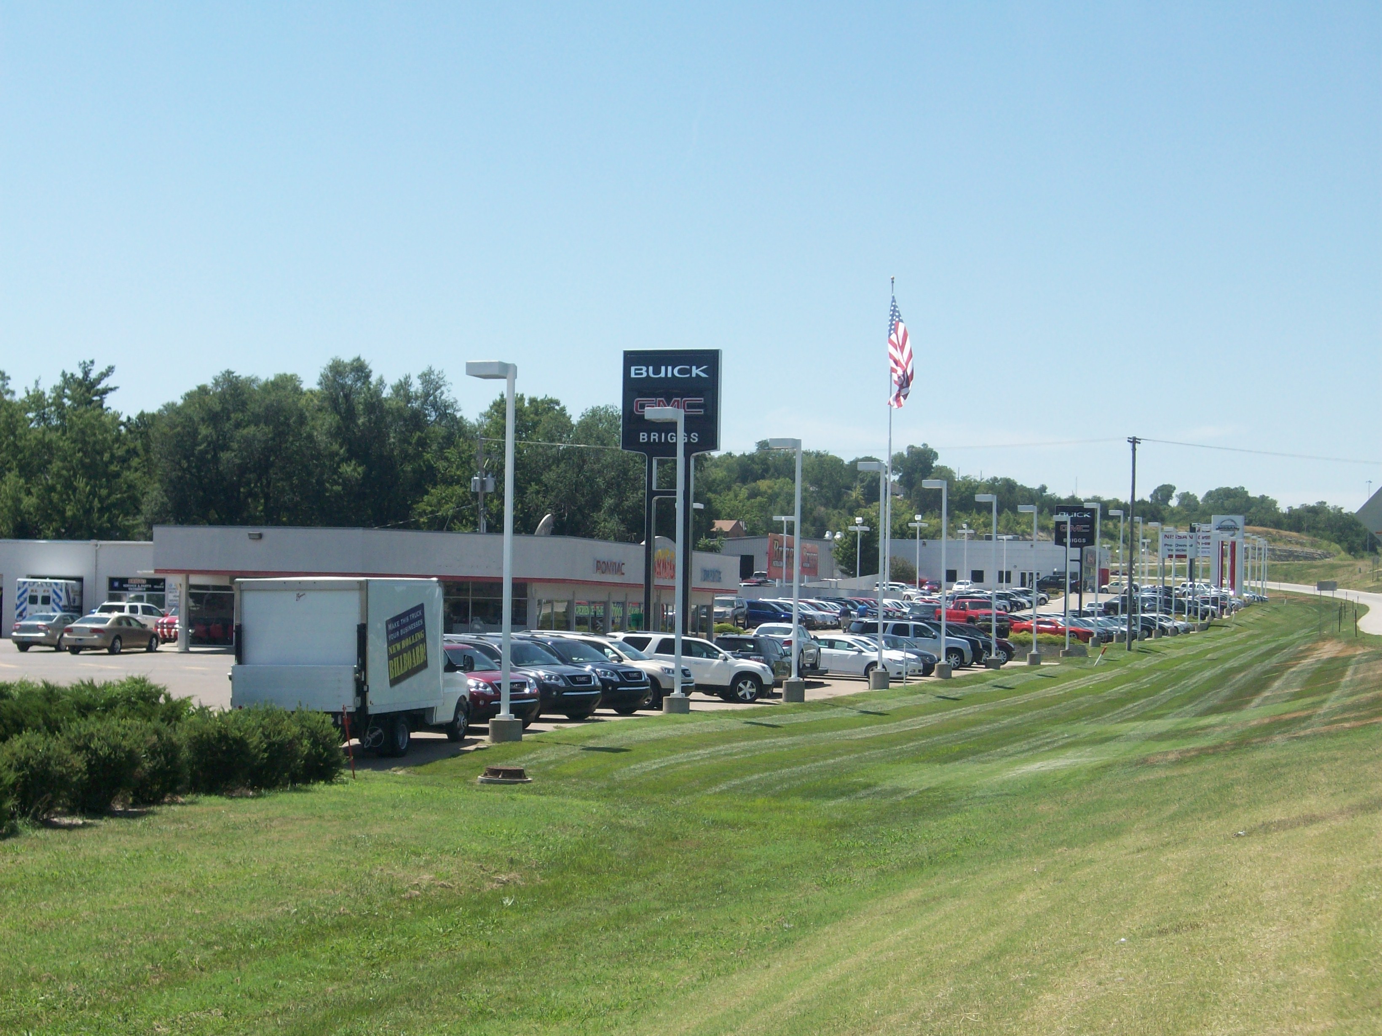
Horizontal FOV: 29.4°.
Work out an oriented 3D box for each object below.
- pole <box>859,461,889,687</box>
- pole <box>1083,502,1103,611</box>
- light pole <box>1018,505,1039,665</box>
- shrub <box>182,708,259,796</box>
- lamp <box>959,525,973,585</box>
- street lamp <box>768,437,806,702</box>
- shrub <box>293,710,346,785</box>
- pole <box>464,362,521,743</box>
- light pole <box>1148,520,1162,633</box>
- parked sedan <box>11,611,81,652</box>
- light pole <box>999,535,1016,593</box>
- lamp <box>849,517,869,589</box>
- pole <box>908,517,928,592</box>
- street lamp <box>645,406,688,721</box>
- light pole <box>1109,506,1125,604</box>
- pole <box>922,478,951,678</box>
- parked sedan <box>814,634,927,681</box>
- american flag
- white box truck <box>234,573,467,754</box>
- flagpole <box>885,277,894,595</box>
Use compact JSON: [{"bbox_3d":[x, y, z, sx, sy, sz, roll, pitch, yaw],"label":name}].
[{"bbox_3d":[5.668,1.776,81.950,1.130,7.070,0.610,0,-2,15],"label":"pole"},{"bbox_3d":[22.681,3.144,149.100,1.000,8.100,0.450,0,-2,15],"label":"pole"},{"bbox_3d":[15.273,3.008,118.488,1.030,7.231,0.750,0,-2,15],"label":"light pole"},{"bbox_3d":[-6.522,3.250,36.546,1.050,1.180,1.050,1,-2,0],"label":"shrub"},{"bbox_3d":[27.948,3.953,268.000,1.500,6.900,0.700,0,-2,15],"label":"lamp"},{"bbox_3d":[2.707,1.412,71.896,1.030,7.212,0.750,0,-2,15],"label":"street lamp"},{"bbox_3d":[-5.351,3.291,37.800,0.850,1.100,0.900,1,-2,0],"label":"shrub"},{"bbox_3d":[-3.586,0.631,48.996,1.030,7.099,0.750,0,-2,15],"label":"pole"},{"bbox_3d":[28.460,3.834,162.192,1.130,7.070,0.610,0,-2,15],"label":"light pole"},{"bbox_3d":[-23.429,4.270,98.500,1.860,1.460,5.000,0,-2,18],"label":"parked sedan"},{"bbox_3d":[35.906,5.355,300.099,1.800,6.750,0.500,1,-2,0],"label":"light pole"},{"bbox_3d":[13.572,3.317,213.000,1.550,6.700,0.700,0,-2,15],"label":"lamp"},{"bbox_3d":[20.671,3.639,240.000,1.800,7.800,0.500,1,-2,5],"label":"pole"},{"bbox_3d":[-0.515,0.971,60.930,1.130,7.070,0.610,0,-2,15],"label":"street lamp"},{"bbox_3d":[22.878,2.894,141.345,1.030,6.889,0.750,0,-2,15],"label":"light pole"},{"bbox_3d":[8.913,2.178,95.025,1.030,7.199,0.750,0,-2,15],"label":"pole"},{"bbox_3d":[5.241,4.972,93.700,4.950,1.490,1.850,0,-2,14],"label":"parked sedan"},{"bbox_3d":[15.898,-12.661,200.000,1.850,8.400,0.900,1,-2,0],"label":"american flag"},{"bbox_3d":[-6.320,2.820,50.400,2.420,3.250,6.600,0,-2,13],"label":"white box truck"},{"bbox_3d":[15.116,-6.202,200.356,0.300,24.300,0.300,1,-2,0],"label":"flagpole"}]

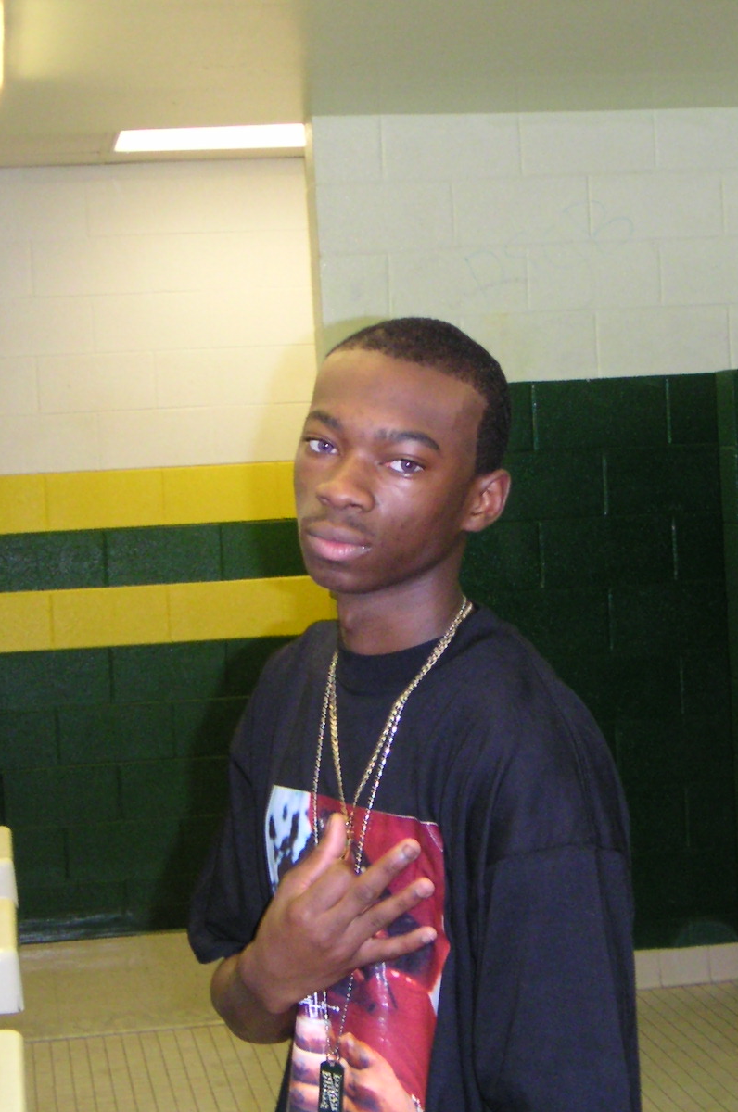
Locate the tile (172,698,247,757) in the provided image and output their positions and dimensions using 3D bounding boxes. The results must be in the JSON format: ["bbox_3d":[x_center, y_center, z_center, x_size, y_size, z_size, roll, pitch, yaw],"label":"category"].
[{"bbox_3d":[-0.480,0.598,7.836,0.398,0.197,0.050,-3,3,-9],"label":"tile"}]

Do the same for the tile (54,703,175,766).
[{"bbox_3d":[-0.884,0.621,7.794,0.398,0.195,0.050,-3,3,-9],"label":"tile"}]

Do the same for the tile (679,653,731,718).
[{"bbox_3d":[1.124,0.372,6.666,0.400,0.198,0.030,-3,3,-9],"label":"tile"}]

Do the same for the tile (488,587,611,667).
[{"bbox_3d":[0.513,0.205,6.558,0.400,0.198,0.030,-3,3,-9],"label":"tile"}]

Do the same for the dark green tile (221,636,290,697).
[{"bbox_3d":[-0.293,0.385,7.883,0.398,0.195,0.050,-3,3,-9],"label":"dark green tile"}]

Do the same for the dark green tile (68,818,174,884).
[{"bbox_3d":[-0.861,1.026,7.792,0.398,0.197,0.050,-3,3,-9],"label":"dark green tile"}]

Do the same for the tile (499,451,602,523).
[{"bbox_3d":[0.488,-0.203,6.501,0.398,0.195,0.050,-3,3,-9],"label":"tile"}]

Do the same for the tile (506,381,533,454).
[{"bbox_3d":[0.279,-0.395,6.491,0.400,0.197,0.060,-3,3,-9],"label":"tile"}]

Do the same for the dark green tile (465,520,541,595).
[{"bbox_3d":[0.302,0.015,6.515,0.400,0.198,0.030,-3,3,-9],"label":"dark green tile"}]

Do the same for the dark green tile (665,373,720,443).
[{"bbox_3d":[1.079,-0.439,6.591,0.398,0.195,0.050,-3,3,-9],"label":"dark green tile"}]

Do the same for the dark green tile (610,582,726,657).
[{"bbox_3d":[0.909,0.180,6.616,0.400,0.197,0.060,-3,3,-9],"label":"dark green tile"}]

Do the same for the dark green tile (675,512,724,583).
[{"bbox_3d":[1.098,-0.034,6.610,0.398,0.195,0.050,-3,3,-9],"label":"dark green tile"}]

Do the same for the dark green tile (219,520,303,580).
[{"bbox_3d":[-0.317,-0.024,7.891,0.400,0.198,0.030,-3,3,-9],"label":"dark green tile"}]

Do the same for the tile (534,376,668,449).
[{"bbox_3d":[0.681,-0.415,6.560,0.400,0.198,0.030,-3,3,-9],"label":"tile"}]

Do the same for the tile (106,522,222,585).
[{"bbox_3d":[-0.713,0.002,7.798,0.398,0.195,0.050,-3,3,-9],"label":"tile"}]

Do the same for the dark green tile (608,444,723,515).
[{"bbox_3d":[0.888,-0.225,6.567,0.398,0.195,0.050,-3,3,-9],"label":"dark green tile"}]

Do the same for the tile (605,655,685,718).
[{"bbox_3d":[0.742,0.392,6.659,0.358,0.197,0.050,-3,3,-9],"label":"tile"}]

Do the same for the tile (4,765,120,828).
[{"bbox_3d":[-1.073,0.834,7.754,0.400,0.197,0.060,-3,3,-9],"label":"tile"}]

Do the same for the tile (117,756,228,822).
[{"bbox_3d":[-0.670,0.812,7.814,0.398,0.197,0.050,-3,3,-9],"label":"tile"}]

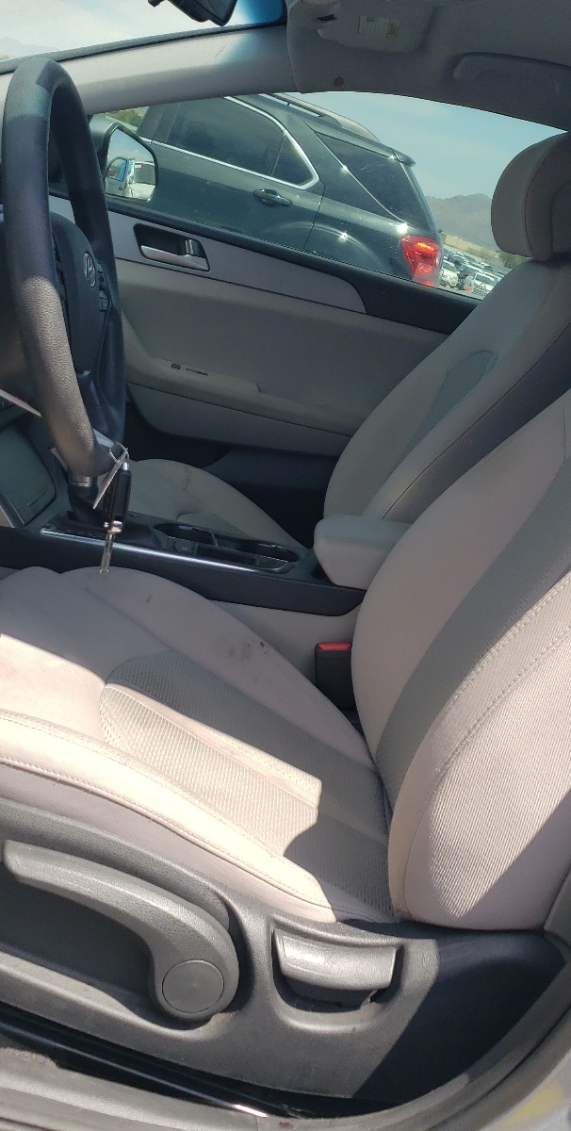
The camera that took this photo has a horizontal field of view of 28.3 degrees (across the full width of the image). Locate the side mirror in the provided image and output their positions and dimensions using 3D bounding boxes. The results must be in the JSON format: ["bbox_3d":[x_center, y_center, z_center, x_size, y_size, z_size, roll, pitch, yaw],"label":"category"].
[{"bbox_3d":[-0.349,-0.835,2.347,0.100,0.155,0.210,21,18,24],"label":"side mirror"}]

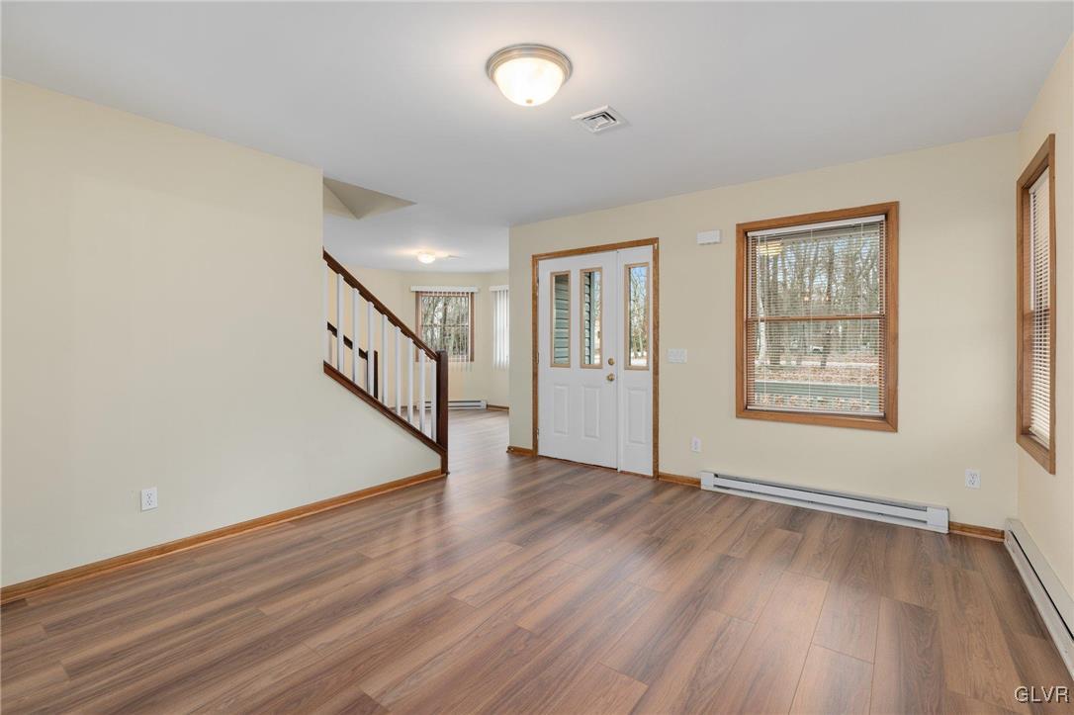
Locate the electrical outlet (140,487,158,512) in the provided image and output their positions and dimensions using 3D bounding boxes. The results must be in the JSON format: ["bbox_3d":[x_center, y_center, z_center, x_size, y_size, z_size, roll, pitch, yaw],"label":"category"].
[{"bbox_3d":[-2.166,0.792,2.673,0.010,0.117,0.072,0,2,37],"label":"electrical outlet"}]

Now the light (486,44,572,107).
[{"bbox_3d":[-0.035,-1.238,2.178,0.390,0.154,0.390,0,1,0],"label":"light"}]

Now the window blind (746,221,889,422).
[{"bbox_3d":[2.004,-0.276,3.479,0.868,1.370,0.035,0,2,37],"label":"window blind"}]

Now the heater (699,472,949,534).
[{"bbox_3d":[1.972,1.008,3.455,1.530,0.158,0.065,0,2,37],"label":"heater"}]

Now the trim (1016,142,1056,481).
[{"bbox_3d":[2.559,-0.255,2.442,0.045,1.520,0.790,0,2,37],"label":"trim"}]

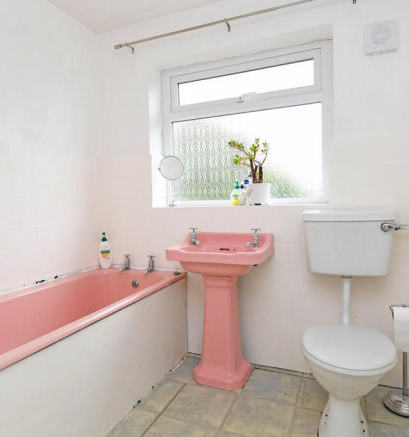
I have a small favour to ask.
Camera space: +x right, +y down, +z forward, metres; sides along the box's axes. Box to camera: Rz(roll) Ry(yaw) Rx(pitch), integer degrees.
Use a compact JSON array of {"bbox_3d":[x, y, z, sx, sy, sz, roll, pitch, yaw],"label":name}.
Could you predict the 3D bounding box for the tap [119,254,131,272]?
[{"bbox_3d":[-0.543,0.307,2.230,0.060,0.105,0.115,0,3,22],"label":"tap"}]

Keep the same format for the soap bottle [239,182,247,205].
[{"bbox_3d":[0.246,-0.157,2.082,0.056,0.140,0.046,-1,3,11],"label":"soap bottle"}]

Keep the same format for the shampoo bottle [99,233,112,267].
[{"bbox_3d":[-0.708,0.229,2.335,0.098,0.257,0.060,-2,3,-22],"label":"shampoo bottle"}]

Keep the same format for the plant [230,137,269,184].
[{"bbox_3d":[0.280,-0.356,2.046,0.255,0.280,0.200,0,3,22],"label":"plant"}]

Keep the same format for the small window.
[{"bbox_3d":[0.243,-0.578,2.199,1.130,0.970,0.090,0,3,22],"label":"small window"}]

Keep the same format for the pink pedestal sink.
[{"bbox_3d":[0.091,0.501,1.861,0.560,0.815,0.410,0,3,22],"label":"pink pedestal sink"}]

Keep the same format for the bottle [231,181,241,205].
[{"bbox_3d":[0.201,-0.164,2.078,0.066,0.155,0.048,-1,3,11],"label":"bottle"}]

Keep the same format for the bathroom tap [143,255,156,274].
[{"bbox_3d":[-0.366,0.308,2.154,0.060,0.105,0.115,0,3,22],"label":"bathroom tap"}]

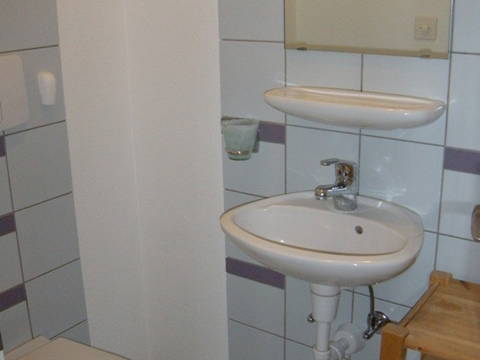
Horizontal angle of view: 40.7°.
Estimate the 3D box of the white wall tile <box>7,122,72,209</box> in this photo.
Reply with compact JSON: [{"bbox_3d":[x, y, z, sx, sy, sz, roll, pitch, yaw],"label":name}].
[{"bbox_3d":[-0.516,-0.037,1.678,0.012,0.198,0.198,11,21,33],"label":"white wall tile"}]

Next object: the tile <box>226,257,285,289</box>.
[{"bbox_3d":[0.044,0.255,1.795,0.198,0.048,0.012,11,21,33],"label":"tile"}]

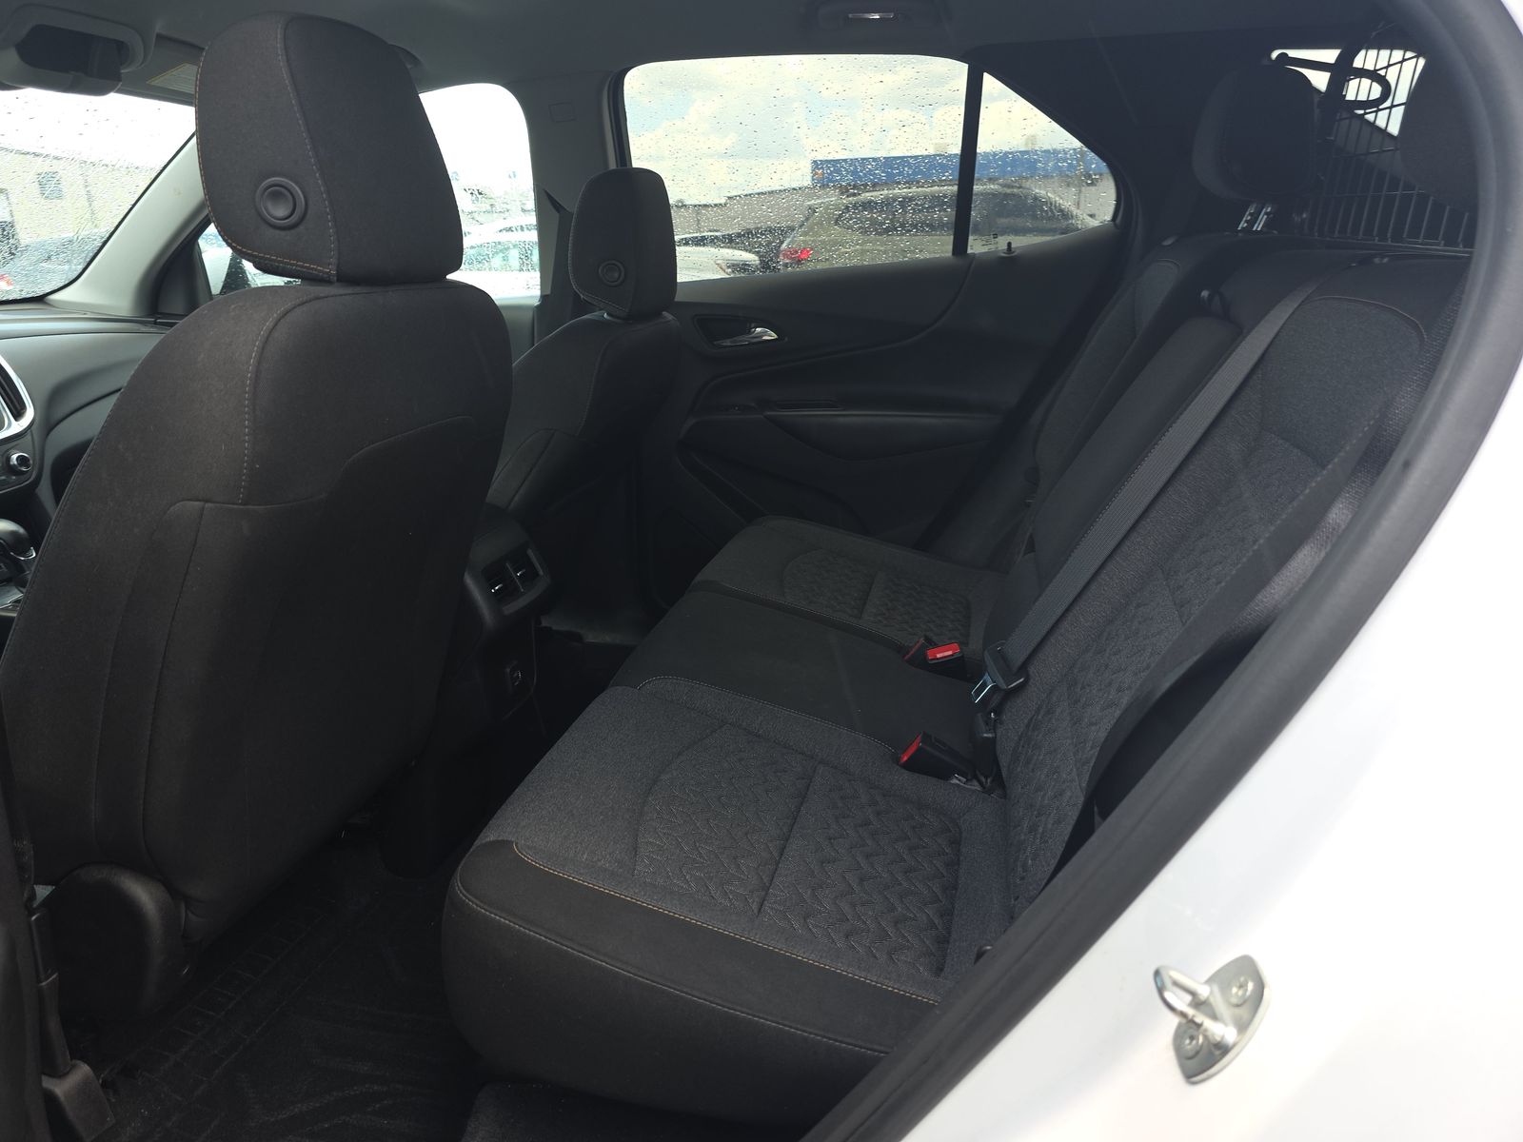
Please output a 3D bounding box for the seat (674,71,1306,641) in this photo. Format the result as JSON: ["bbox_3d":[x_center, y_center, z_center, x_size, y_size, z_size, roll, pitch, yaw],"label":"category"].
[{"bbox_3d":[0.335,-0.277,1.600,0.840,0.920,0.440,4,19,12],"label":"seat"}]

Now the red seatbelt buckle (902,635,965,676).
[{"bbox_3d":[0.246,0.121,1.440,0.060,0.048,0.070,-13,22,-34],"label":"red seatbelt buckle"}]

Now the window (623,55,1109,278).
[{"bbox_3d":[0.183,-0.703,1.807,0.870,0.380,0.040,4,36,12],"label":"window"}]

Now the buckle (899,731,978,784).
[{"bbox_3d":[0.203,0.215,1.160,0.085,0.042,0.032,21,21,6],"label":"buckle"}]

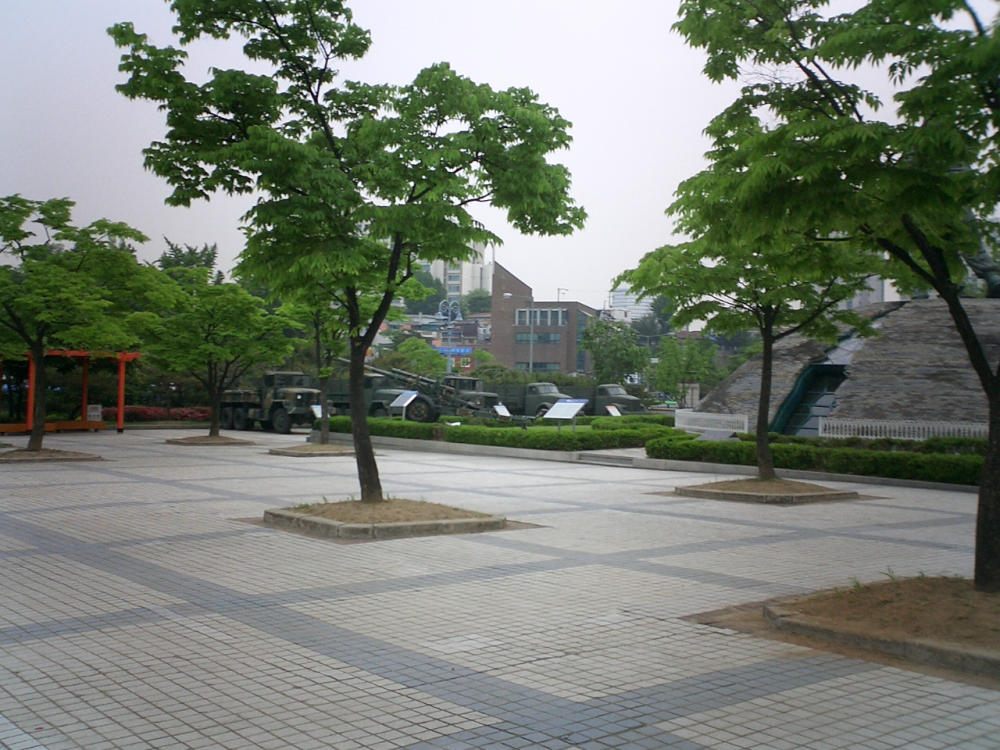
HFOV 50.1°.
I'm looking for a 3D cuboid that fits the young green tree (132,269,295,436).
[{"bbox_3d":[-9.214,-0.693,34.436,5.187,5.477,4.927,1,-1,0],"label":"young green tree"}]

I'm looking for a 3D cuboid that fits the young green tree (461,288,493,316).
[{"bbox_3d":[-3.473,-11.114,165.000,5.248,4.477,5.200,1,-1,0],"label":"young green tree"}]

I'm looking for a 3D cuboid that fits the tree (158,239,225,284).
[{"bbox_3d":[-16.149,-2.263,56.071,4.200,9.800,4.200,0,-1,0],"label":"tree"}]

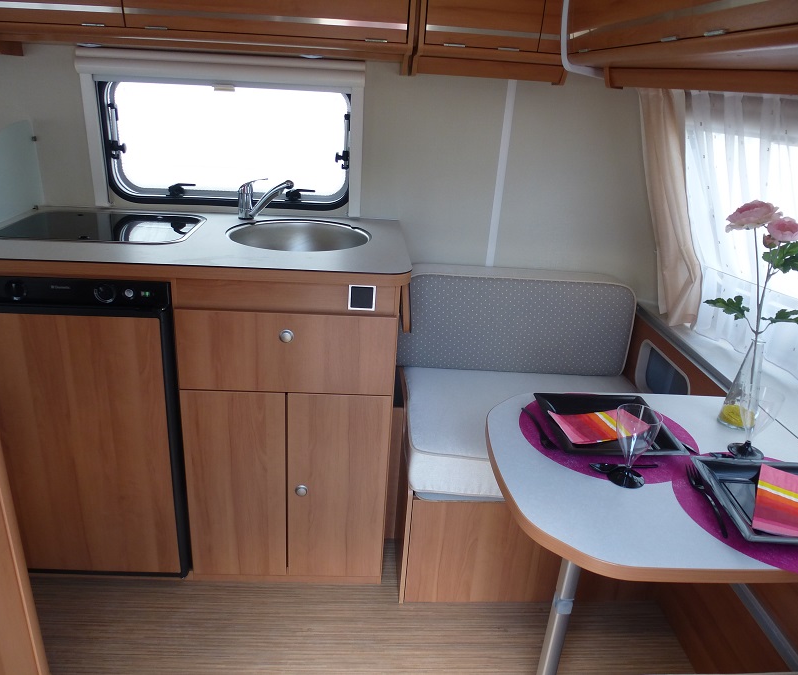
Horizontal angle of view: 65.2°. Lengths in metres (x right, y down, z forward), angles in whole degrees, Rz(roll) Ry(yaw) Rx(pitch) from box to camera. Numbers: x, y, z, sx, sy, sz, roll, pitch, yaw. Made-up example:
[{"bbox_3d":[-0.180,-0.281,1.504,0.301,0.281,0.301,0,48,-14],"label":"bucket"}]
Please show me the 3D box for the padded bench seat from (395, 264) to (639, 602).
[{"bbox_3d":[0.364,0.250,1.845,0.715,0.772,0.650,2,21,-4],"label":"padded bench seat"}]

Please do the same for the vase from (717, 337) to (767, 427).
[{"bbox_3d":[0.673,0.085,1.203,0.071,0.172,0.071,2,21,-4],"label":"vase"}]

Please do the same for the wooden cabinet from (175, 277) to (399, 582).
[{"bbox_3d":[-0.291,0.169,1.823,0.508,0.869,0.570,2,21,-4],"label":"wooden cabinet"}]

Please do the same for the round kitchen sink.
[{"bbox_3d":[-0.271,-0.219,1.716,0.390,0.135,0.390,2,21,-4],"label":"round kitchen sink"}]

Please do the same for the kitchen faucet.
[{"bbox_3d":[-0.379,-0.393,1.784,0.225,0.132,0.050,19,27,35],"label":"kitchen faucet"}]

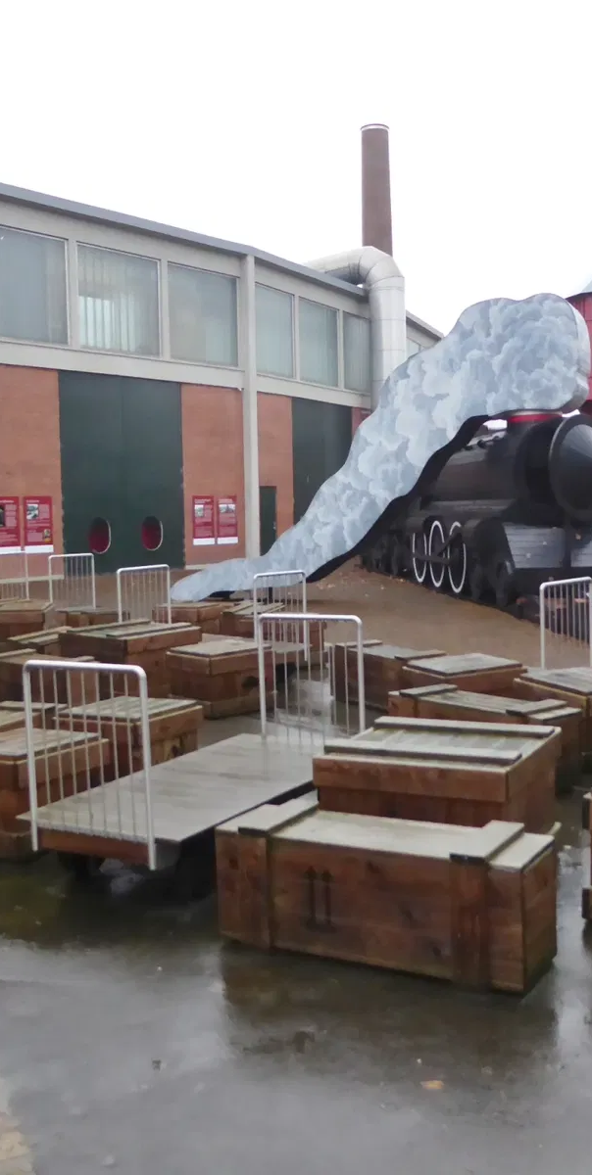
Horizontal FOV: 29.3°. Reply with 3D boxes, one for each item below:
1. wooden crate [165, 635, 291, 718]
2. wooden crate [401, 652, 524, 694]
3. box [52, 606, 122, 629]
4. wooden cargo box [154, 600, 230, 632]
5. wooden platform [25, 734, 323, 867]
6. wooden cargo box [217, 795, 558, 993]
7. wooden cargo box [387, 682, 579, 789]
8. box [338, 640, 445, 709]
[{"bbox_3d":[-0.559,0.708,8.809,0.668,0.484,0.554,-5,5,-41],"label":"wooden crate"},{"bbox_3d":[1.168,0.783,7.847,0.620,0.495,0.585,-3,4,-22],"label":"wooden crate"},{"bbox_3d":[-2.658,0.492,14.380,0.392,0.431,1.167,-4,5,-38],"label":"box"},{"bbox_3d":[-1.291,0.467,13.734,0.599,0.493,0.628,0,4,22],"label":"wooden cargo box"},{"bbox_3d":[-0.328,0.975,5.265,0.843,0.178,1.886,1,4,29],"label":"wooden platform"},{"bbox_3d":[0.306,1.072,4.067,1.167,0.431,0.391,1,4,29],"label":"wooden cargo box"},{"bbox_3d":[1.057,0.860,6.444,0.349,0.439,1.149,-4,5,-38],"label":"wooden cargo box"},{"bbox_3d":[0.758,0.725,9.111,0.364,0.461,1.198,-3,4,-29],"label":"box"}]

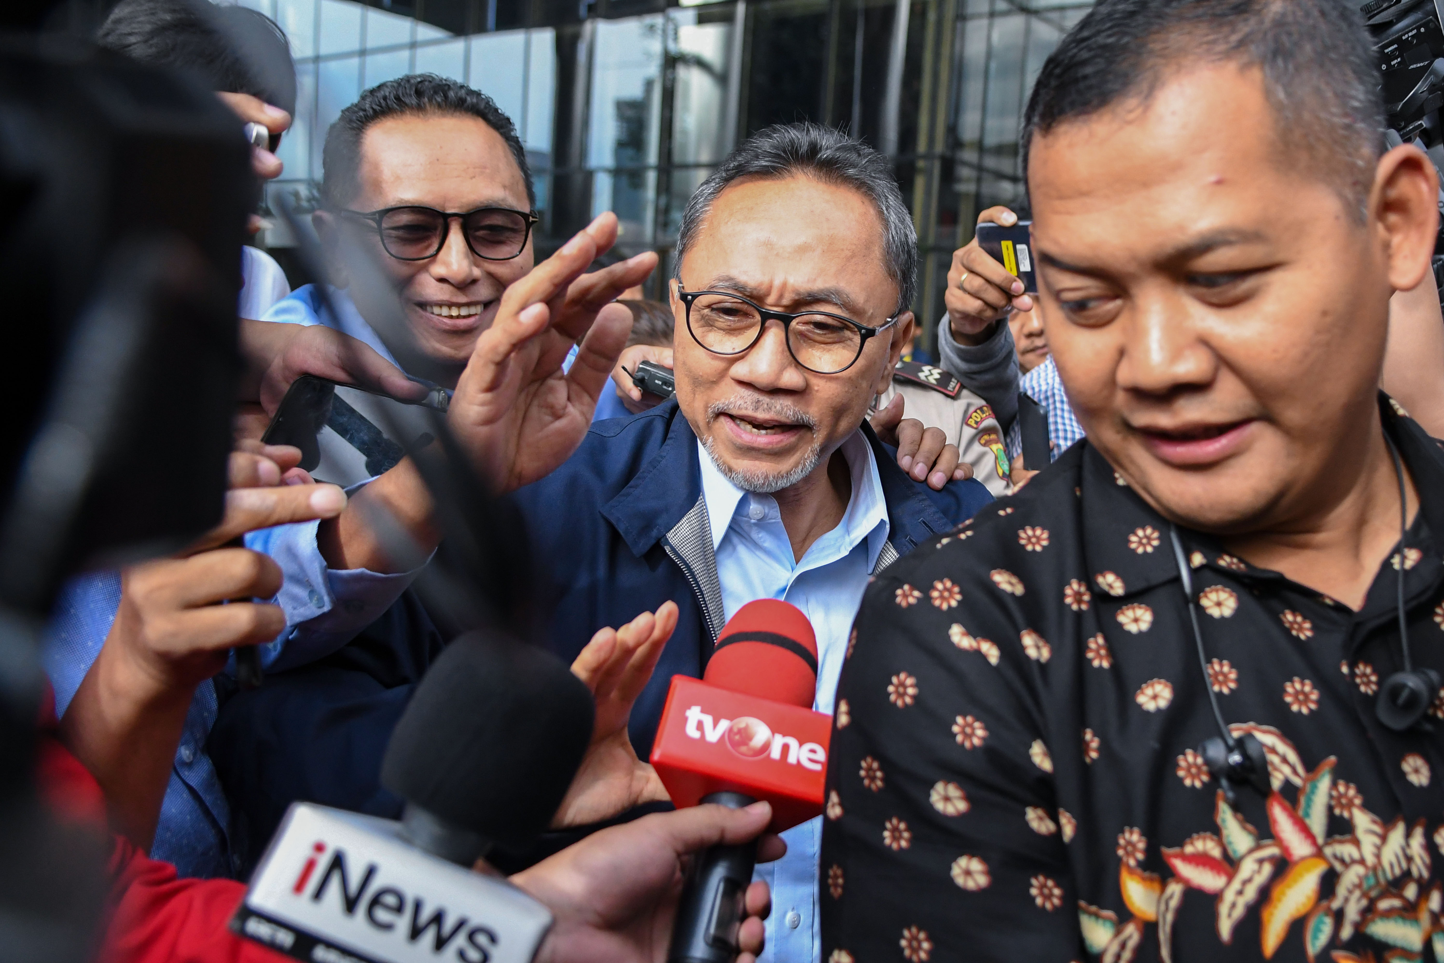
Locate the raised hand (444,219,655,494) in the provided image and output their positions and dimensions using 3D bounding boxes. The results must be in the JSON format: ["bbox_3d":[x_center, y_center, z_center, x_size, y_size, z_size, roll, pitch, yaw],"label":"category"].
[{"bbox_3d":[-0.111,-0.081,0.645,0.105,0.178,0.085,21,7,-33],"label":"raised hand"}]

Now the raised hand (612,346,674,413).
[{"bbox_3d":[-0.076,-0.103,1.060,0.085,0.090,0.090,4,4,6],"label":"raised hand"}]

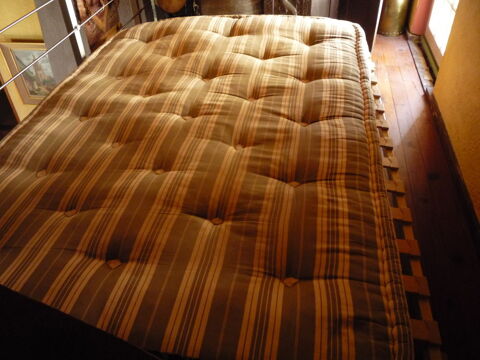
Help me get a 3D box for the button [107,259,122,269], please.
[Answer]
[{"bbox_3d":[-0.348,0.231,1.150,0.035,0.011,0.034,3,40,9],"label":"button"}]

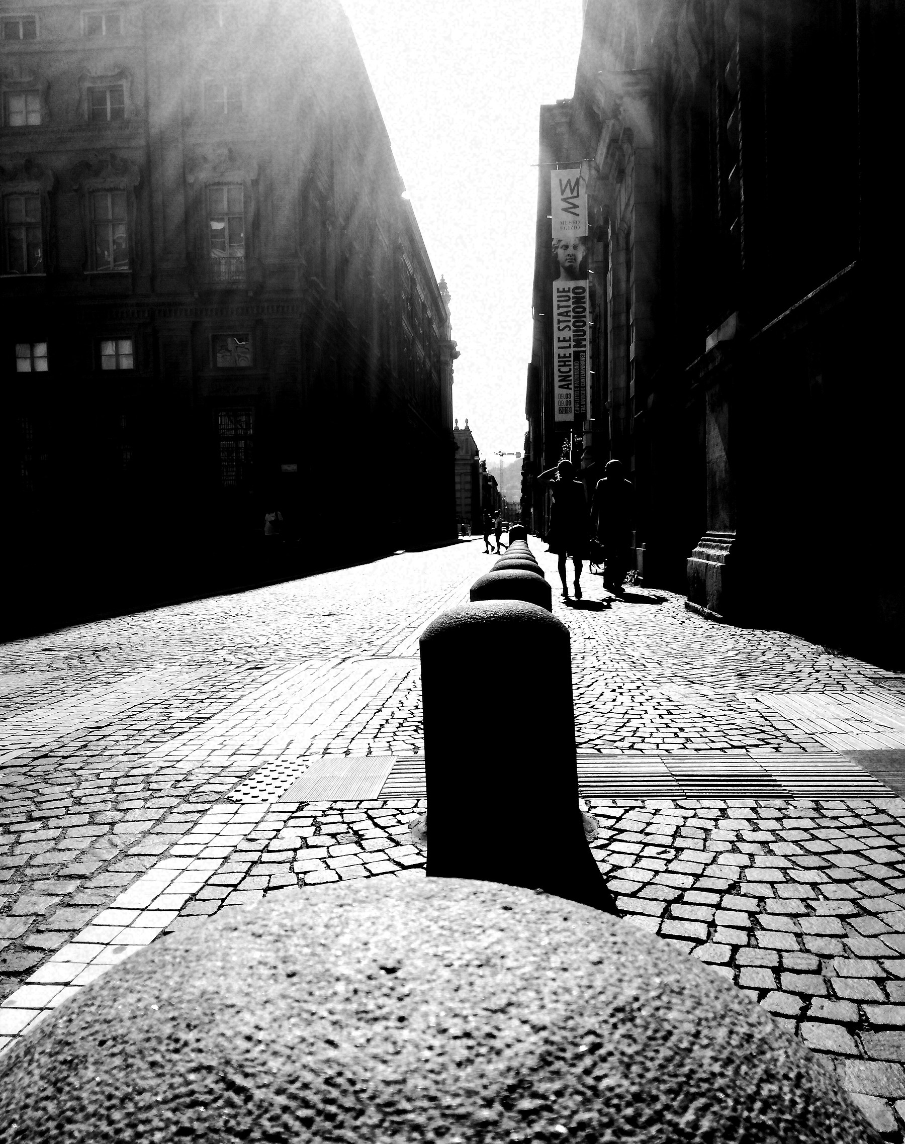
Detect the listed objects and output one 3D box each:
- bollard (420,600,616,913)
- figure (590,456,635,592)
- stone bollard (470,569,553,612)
[{"bbox_3d":[0.125,0.379,2.540,0.410,0.605,0.410,-1,2,4],"label":"bollard"},{"bbox_3d":[2.020,-0.572,11.900,0.540,1.690,0.420,-1,2,4],"label":"figure"},{"bbox_3d":[0.296,0.289,4.660,0.410,0.605,0.410,-1,2,4],"label":"stone bollard"}]

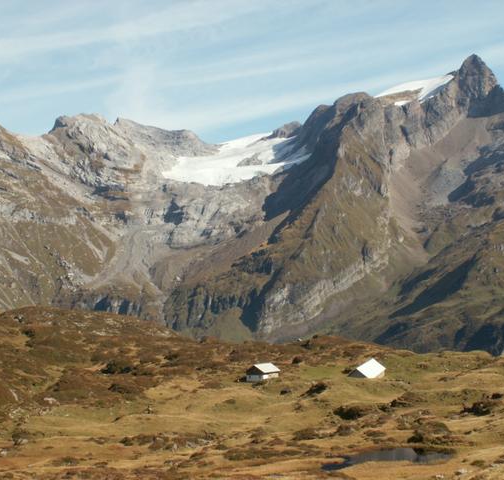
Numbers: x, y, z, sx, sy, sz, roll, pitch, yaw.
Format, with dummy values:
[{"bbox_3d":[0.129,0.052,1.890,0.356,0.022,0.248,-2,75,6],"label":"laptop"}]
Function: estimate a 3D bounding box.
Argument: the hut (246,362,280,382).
[{"bbox_3d":[3.597,42.615,380.000,7.300,5.100,8.000,-2,3,-42],"label":"hut"}]

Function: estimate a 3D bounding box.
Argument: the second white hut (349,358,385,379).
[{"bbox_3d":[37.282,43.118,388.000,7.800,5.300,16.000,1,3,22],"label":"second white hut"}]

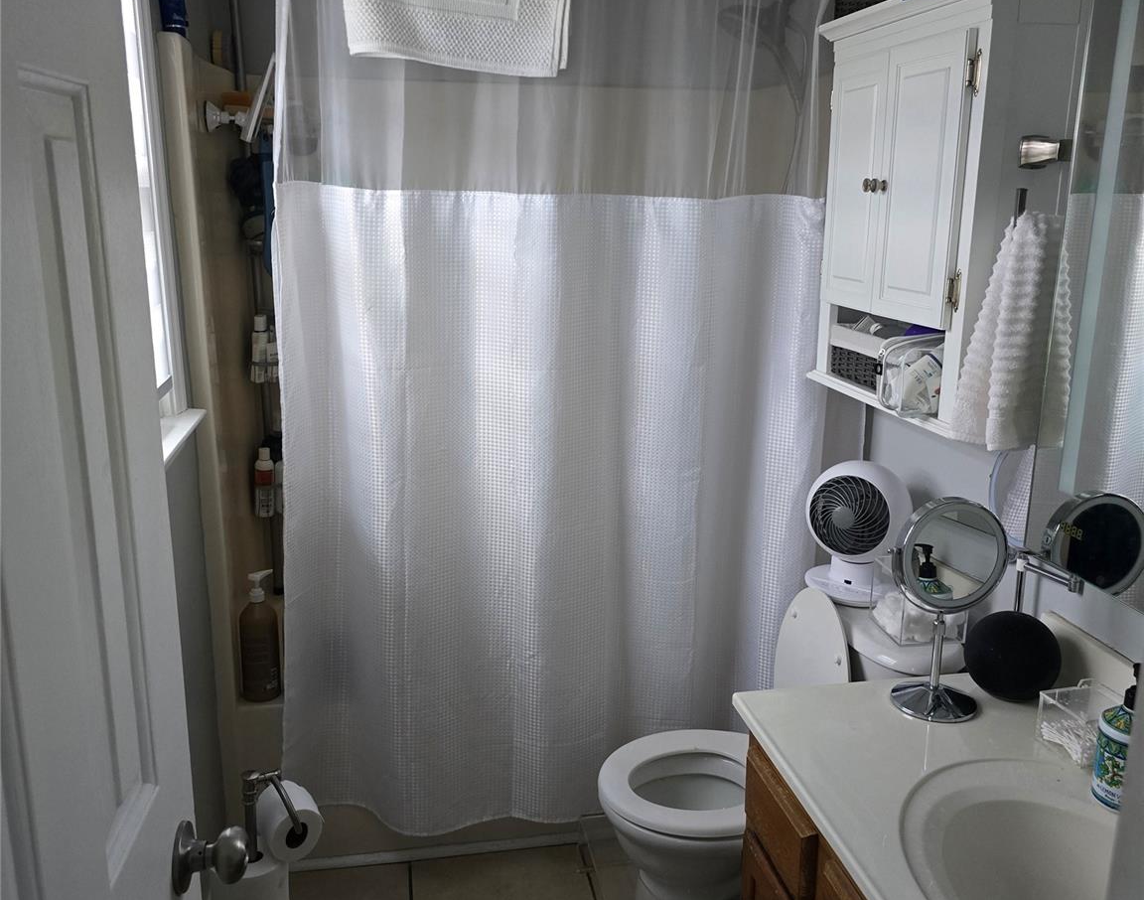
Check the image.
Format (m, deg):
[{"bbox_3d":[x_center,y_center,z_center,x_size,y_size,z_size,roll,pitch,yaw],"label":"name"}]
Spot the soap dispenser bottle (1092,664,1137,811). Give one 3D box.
[{"bbox_3d":[0.711,0.352,1.272,0.080,0.195,0.081,-11,18,-41],"label":"soap dispenser bottle"}]

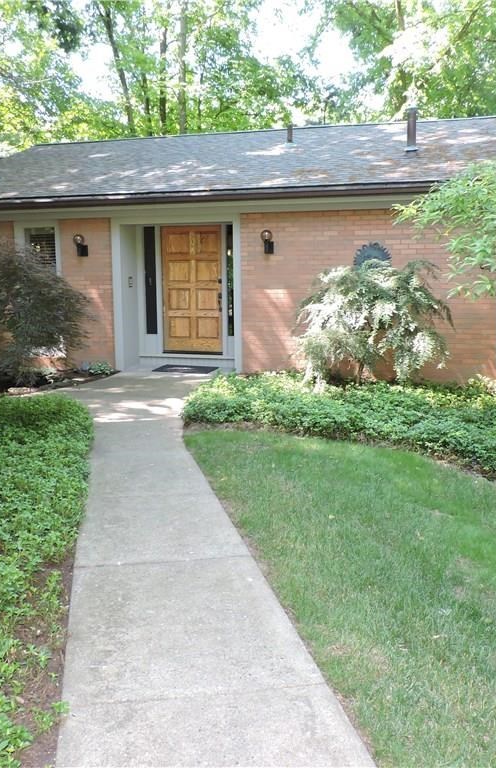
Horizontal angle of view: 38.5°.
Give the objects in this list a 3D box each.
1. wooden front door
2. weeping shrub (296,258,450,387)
[{"bbox_3d":[-0.896,-1.493,11.377,1.007,2.037,0.060,2,9,14],"label":"wooden front door"},{"bbox_3d":[1.614,-0.777,9.276,2.012,1.700,1.650,2,9,14],"label":"weeping shrub"}]

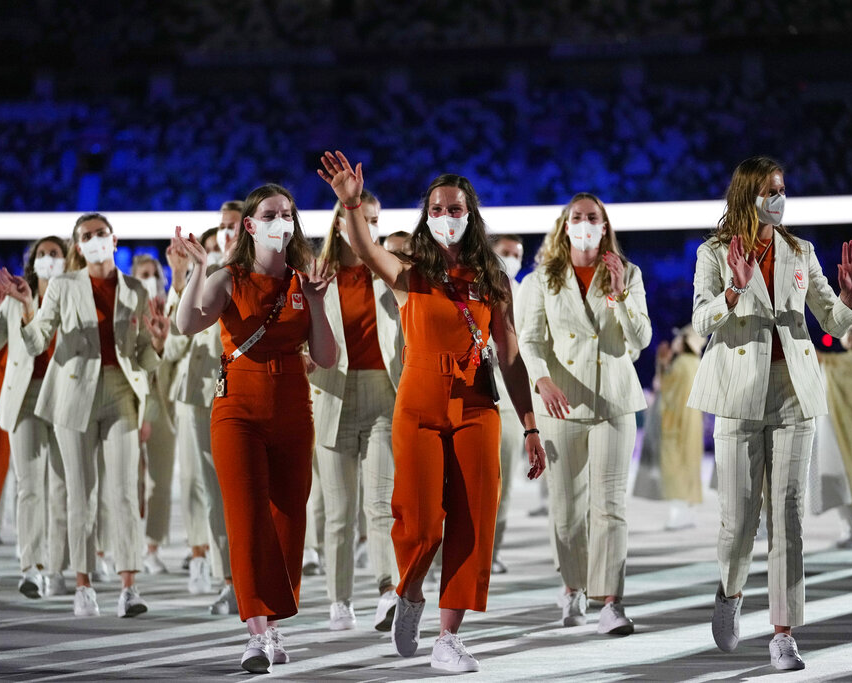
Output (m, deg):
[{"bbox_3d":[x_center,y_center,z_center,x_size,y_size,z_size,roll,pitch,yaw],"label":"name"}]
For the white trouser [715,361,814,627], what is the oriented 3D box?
[{"bbox_3d":[1.248,0.556,13.000,0.360,0.960,0.550,0,-1,-14],"label":"white trouser"}]

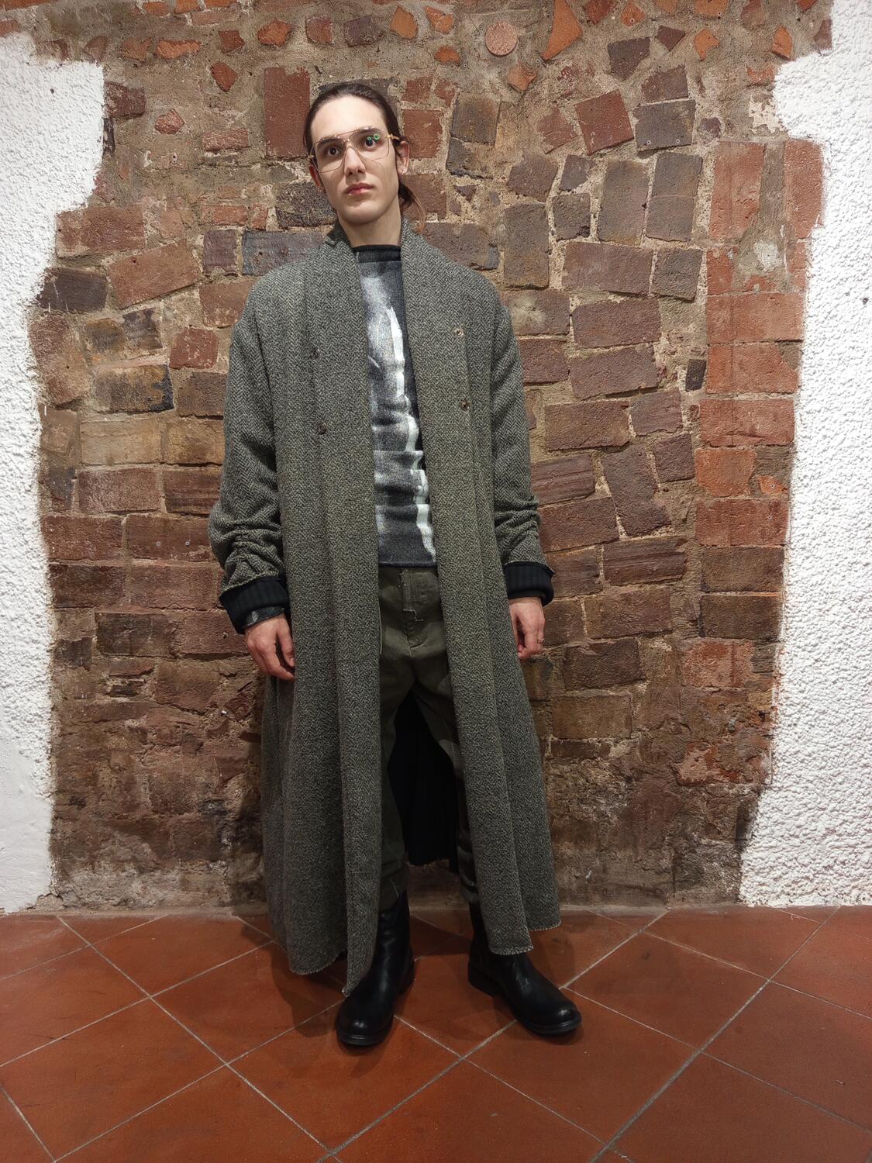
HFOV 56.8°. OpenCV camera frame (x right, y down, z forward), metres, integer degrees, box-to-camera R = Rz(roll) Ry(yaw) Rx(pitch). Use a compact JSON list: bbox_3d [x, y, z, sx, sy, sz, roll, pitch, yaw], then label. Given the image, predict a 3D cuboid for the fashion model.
[{"bbox_3d":[-0.092,-0.036,1.598,0.690,1.776,0.380,-2,4,-8],"label":"fashion model"}]

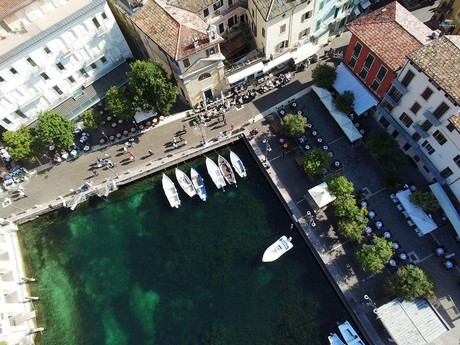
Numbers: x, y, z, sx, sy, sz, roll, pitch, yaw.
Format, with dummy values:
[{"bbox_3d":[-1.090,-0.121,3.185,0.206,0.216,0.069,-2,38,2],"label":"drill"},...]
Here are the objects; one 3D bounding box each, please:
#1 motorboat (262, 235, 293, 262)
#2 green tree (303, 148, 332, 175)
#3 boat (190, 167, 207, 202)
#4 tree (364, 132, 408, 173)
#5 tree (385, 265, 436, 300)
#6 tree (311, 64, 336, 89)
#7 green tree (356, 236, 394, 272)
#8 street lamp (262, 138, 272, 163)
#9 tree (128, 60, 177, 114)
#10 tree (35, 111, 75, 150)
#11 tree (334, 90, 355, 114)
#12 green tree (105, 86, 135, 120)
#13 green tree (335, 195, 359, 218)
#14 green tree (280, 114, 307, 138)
[{"bbox_3d":[7.251,11.759,44.435,5.860,1.400,2.150,-36,67,-10],"label":"motorboat"},{"bbox_3d":[12.054,-1.222,40.919,3.760,5.000,3.760,-2,65,4],"label":"green tree"},{"bbox_3d":[-5.447,1.979,50.258,1.900,1.300,6.910,-22,65,-5],"label":"boat"},{"bbox_3d":[23.421,-2.757,44.971,5.400,6.200,7.200,-26,66,-6],"label":"tree"},{"bbox_3d":[22.601,14.114,37.519,5.500,6.100,5.500,-2,66,5],"label":"tree"},{"bbox_3d":[15.058,-14.987,46.998,3.950,5.000,3.950,-2,65,4],"label":"tree"},{"bbox_3d":[17.019,9.909,35.014,4.290,5.600,4.290,-2,65,4],"label":"green tree"},{"bbox_3d":[5.799,-3.199,46.508,0.550,7.200,2.100,-27,66,-7],"label":"street lamp"},{"bbox_3d":[-13.349,-14.354,51.951,8.400,9.800,8.400,-2,66,5],"label":"tree"},{"bbox_3d":[-26.442,-6.028,45.563,6.100,6.800,6.100,-27,66,-7],"label":"tree"},{"bbox_3d":[19.165,-11.252,49.691,3.600,5.600,3.600,-26,66,-6],"label":"tree"},{"bbox_3d":[-17.238,-10.630,46.977,4.830,6.600,4.830,-27,66,-7],"label":"green tree"},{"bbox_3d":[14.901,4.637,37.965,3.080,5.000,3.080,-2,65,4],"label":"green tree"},{"bbox_3d":[9.442,-6.526,43.596,3.770,5.000,3.770,-2,65,4],"label":"green tree"}]

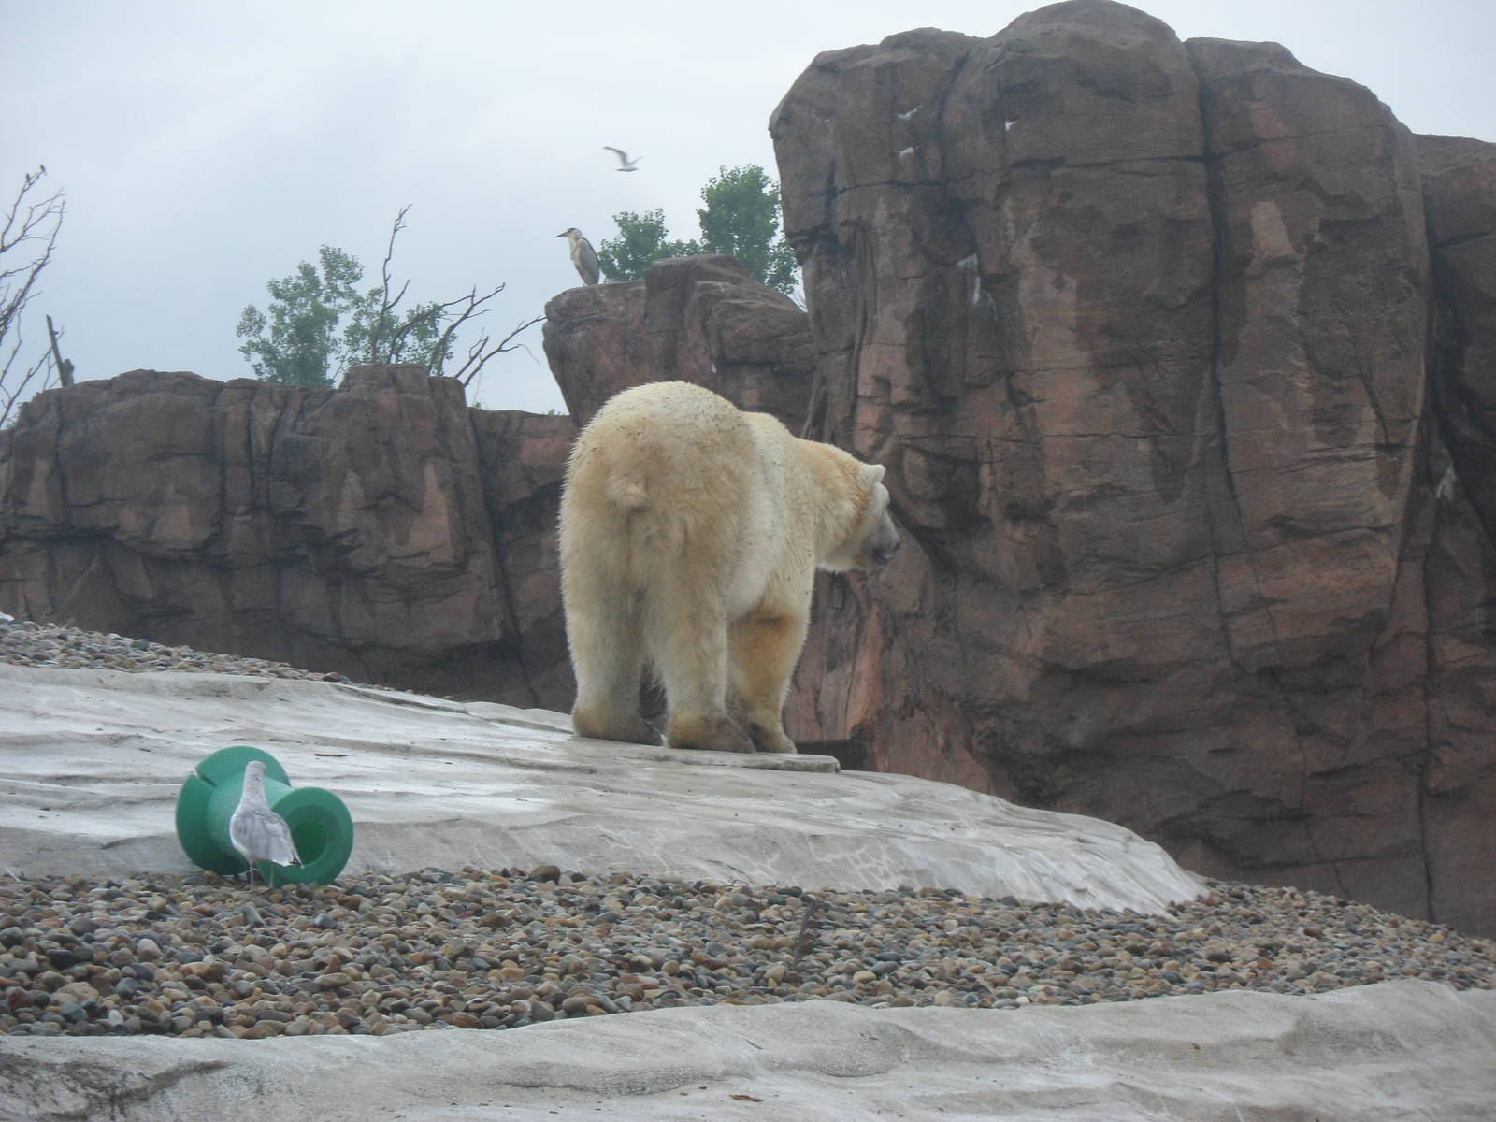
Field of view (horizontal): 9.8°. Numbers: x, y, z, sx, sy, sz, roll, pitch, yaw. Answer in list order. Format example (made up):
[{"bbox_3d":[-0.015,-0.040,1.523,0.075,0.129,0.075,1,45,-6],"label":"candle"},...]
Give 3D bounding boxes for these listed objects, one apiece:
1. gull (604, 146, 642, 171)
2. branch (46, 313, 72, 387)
[{"bbox_3d":[-1.512,-4.867,105.000,0.400,0.310,0.760,0,0,41],"label":"gull"},{"bbox_3d":[-4.600,-1.405,58.000,0.170,0.490,0.150,0,0,0],"label":"branch"}]

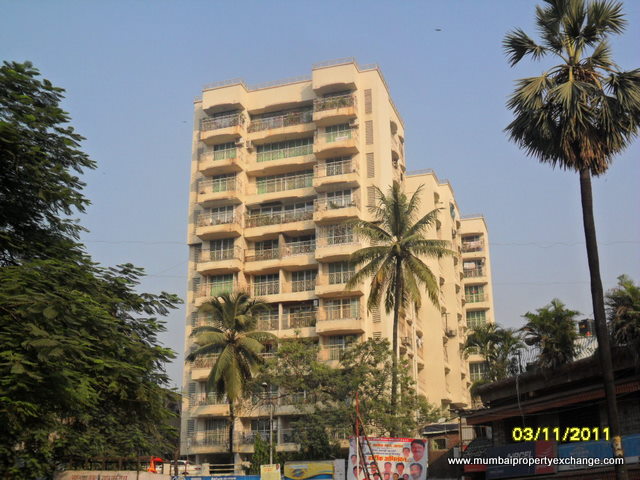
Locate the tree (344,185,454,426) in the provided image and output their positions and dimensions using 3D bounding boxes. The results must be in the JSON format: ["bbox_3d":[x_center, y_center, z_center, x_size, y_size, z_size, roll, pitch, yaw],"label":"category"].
[{"bbox_3d":[4.691,5.663,46.137,6.227,19.335,5.916,-3,-17,5],"label":"tree"}]

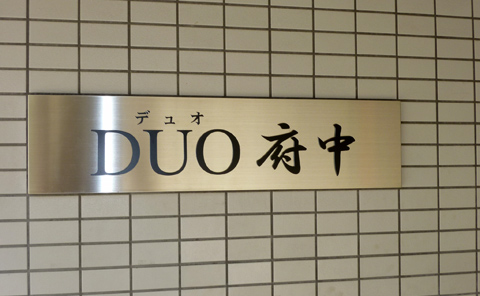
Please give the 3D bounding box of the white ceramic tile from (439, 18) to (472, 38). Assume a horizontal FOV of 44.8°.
[{"bbox_3d":[0.503,-0.284,1.373,0.095,0.045,0.008,0,-2,-13],"label":"white ceramic tile"}]

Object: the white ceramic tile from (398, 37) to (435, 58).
[{"bbox_3d":[0.406,-0.234,1.347,0.095,0.045,0.008,0,-2,-13],"label":"white ceramic tile"}]

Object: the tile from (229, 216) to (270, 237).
[{"bbox_3d":[0.019,0.167,1.250,0.095,0.045,0.008,0,-2,-13],"label":"tile"}]

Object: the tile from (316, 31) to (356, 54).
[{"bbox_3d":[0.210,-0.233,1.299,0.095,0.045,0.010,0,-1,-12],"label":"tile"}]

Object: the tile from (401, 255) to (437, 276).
[{"bbox_3d":[0.410,0.266,1.337,0.095,0.045,0.008,0,-1,-13],"label":"tile"}]

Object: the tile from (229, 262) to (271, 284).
[{"bbox_3d":[0.020,0.267,1.248,0.096,0.045,0.009,0,-2,-13],"label":"tile"}]

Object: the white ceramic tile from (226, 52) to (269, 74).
[{"bbox_3d":[0.016,-0.183,1.260,0.096,0.045,0.009,0,-2,-13],"label":"white ceramic tile"}]

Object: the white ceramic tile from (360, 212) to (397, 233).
[{"bbox_3d":[0.312,0.166,1.318,0.095,0.045,0.008,0,-2,-13],"label":"white ceramic tile"}]

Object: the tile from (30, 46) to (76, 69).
[{"bbox_3d":[-0.374,-0.182,1.172,0.095,0.045,0.008,0,-2,-13],"label":"tile"}]

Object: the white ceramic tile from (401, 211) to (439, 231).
[{"bbox_3d":[0.410,0.166,1.339,0.095,0.045,0.008,0,-1,-13],"label":"white ceramic tile"}]

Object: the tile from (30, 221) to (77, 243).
[{"bbox_3d":[-0.371,0.169,1.163,0.095,0.045,0.008,0,-1,-13],"label":"tile"}]

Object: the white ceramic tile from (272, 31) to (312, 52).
[{"bbox_3d":[0.113,-0.233,1.283,0.096,0.045,0.009,0,-2,-13],"label":"white ceramic tile"}]

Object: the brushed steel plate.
[{"bbox_3d":[-0.029,-0.008,1.235,0.797,0.196,0.018,0,-1,-13],"label":"brushed steel plate"}]

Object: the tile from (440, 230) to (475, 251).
[{"bbox_3d":[0.508,0.216,1.359,0.095,0.045,0.008,0,-1,-13],"label":"tile"}]

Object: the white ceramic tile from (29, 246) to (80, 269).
[{"bbox_3d":[-0.371,0.218,1.161,0.095,0.045,0.008,0,-2,-13],"label":"white ceramic tile"}]

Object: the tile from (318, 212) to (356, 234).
[{"bbox_3d":[0.214,0.167,1.294,0.096,0.045,0.009,0,-2,-13],"label":"tile"}]

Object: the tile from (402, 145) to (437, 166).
[{"bbox_3d":[0.408,0.016,1.341,0.095,0.045,0.008,0,-2,-13],"label":"tile"}]

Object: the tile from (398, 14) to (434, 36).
[{"bbox_3d":[0.406,-0.283,1.349,0.095,0.045,0.008,0,-2,-13],"label":"tile"}]

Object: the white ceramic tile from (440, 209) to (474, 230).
[{"bbox_3d":[0.507,0.166,1.359,0.095,0.045,0.008,0,-2,-13],"label":"white ceramic tile"}]

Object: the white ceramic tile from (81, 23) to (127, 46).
[{"bbox_3d":[-0.277,-0.232,1.196,0.095,0.045,0.008,0,-2,-13],"label":"white ceramic tile"}]

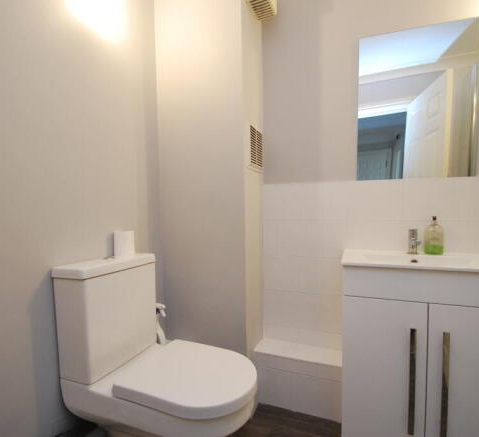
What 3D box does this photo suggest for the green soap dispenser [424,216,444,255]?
[{"bbox_3d":[0.900,0.077,1.252,0.073,0.174,0.060,1,3,27],"label":"green soap dispenser"}]

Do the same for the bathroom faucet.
[{"bbox_3d":[0.806,0.110,1.242,0.044,0.112,0.118,0,3,19],"label":"bathroom faucet"}]

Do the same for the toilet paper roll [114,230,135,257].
[{"bbox_3d":[-0.543,0.125,1.281,0.088,0.106,0.088,-1,3,0],"label":"toilet paper roll"}]

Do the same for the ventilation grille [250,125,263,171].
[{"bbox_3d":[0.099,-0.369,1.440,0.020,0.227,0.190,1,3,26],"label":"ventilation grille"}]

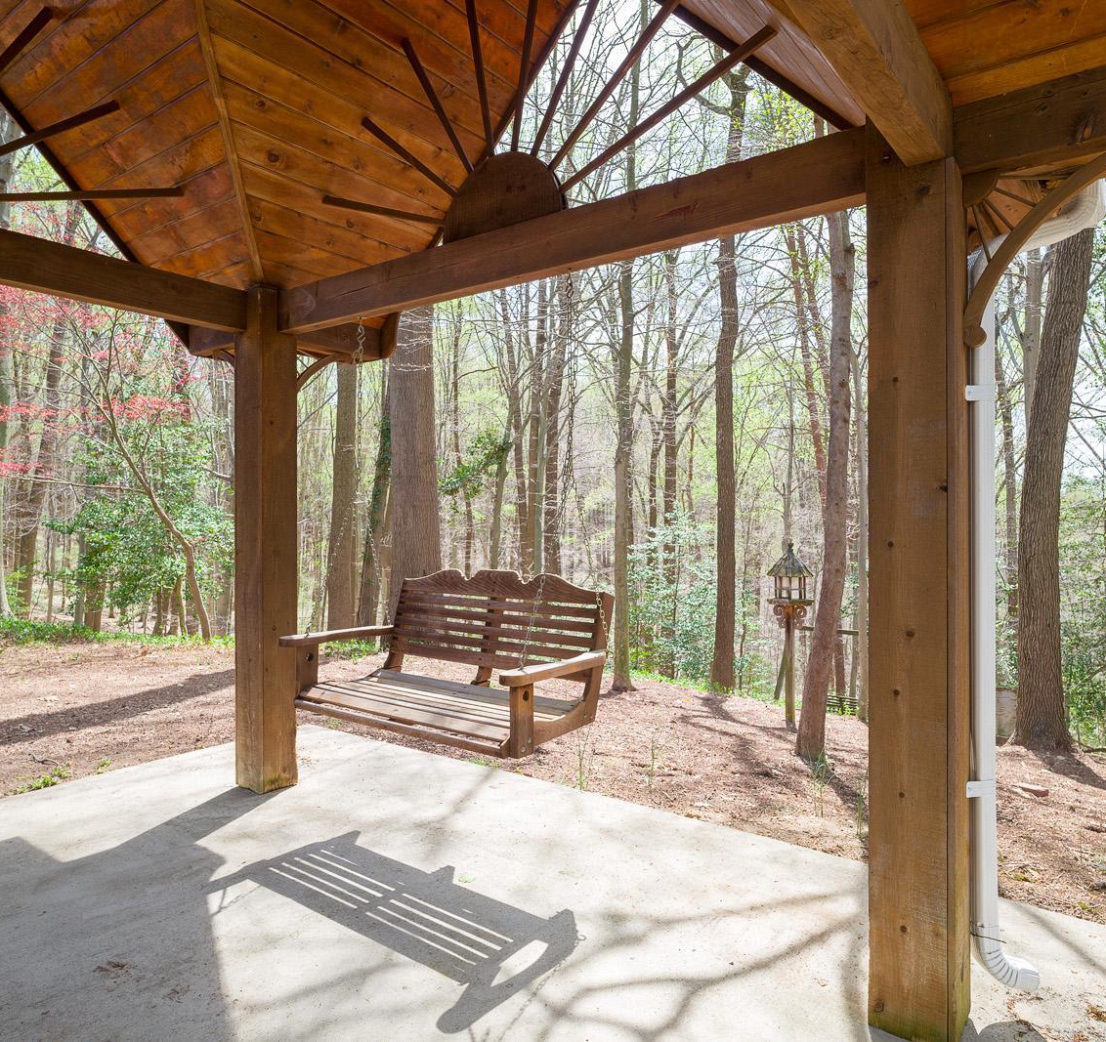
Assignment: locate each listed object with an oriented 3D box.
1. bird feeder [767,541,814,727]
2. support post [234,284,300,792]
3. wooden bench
[{"bbox_3d":[2.128,1.022,7.000,0.415,1.650,0.415,0,0,17],"label":"bird feeder"},{"bbox_3d":[-1.342,0.085,3.687,0.196,2.320,0.196,0,0,36],"label":"support post"},{"bbox_3d":[-0.416,0.455,2.898,1.190,0.525,0.570,0,0,36],"label":"wooden bench"}]

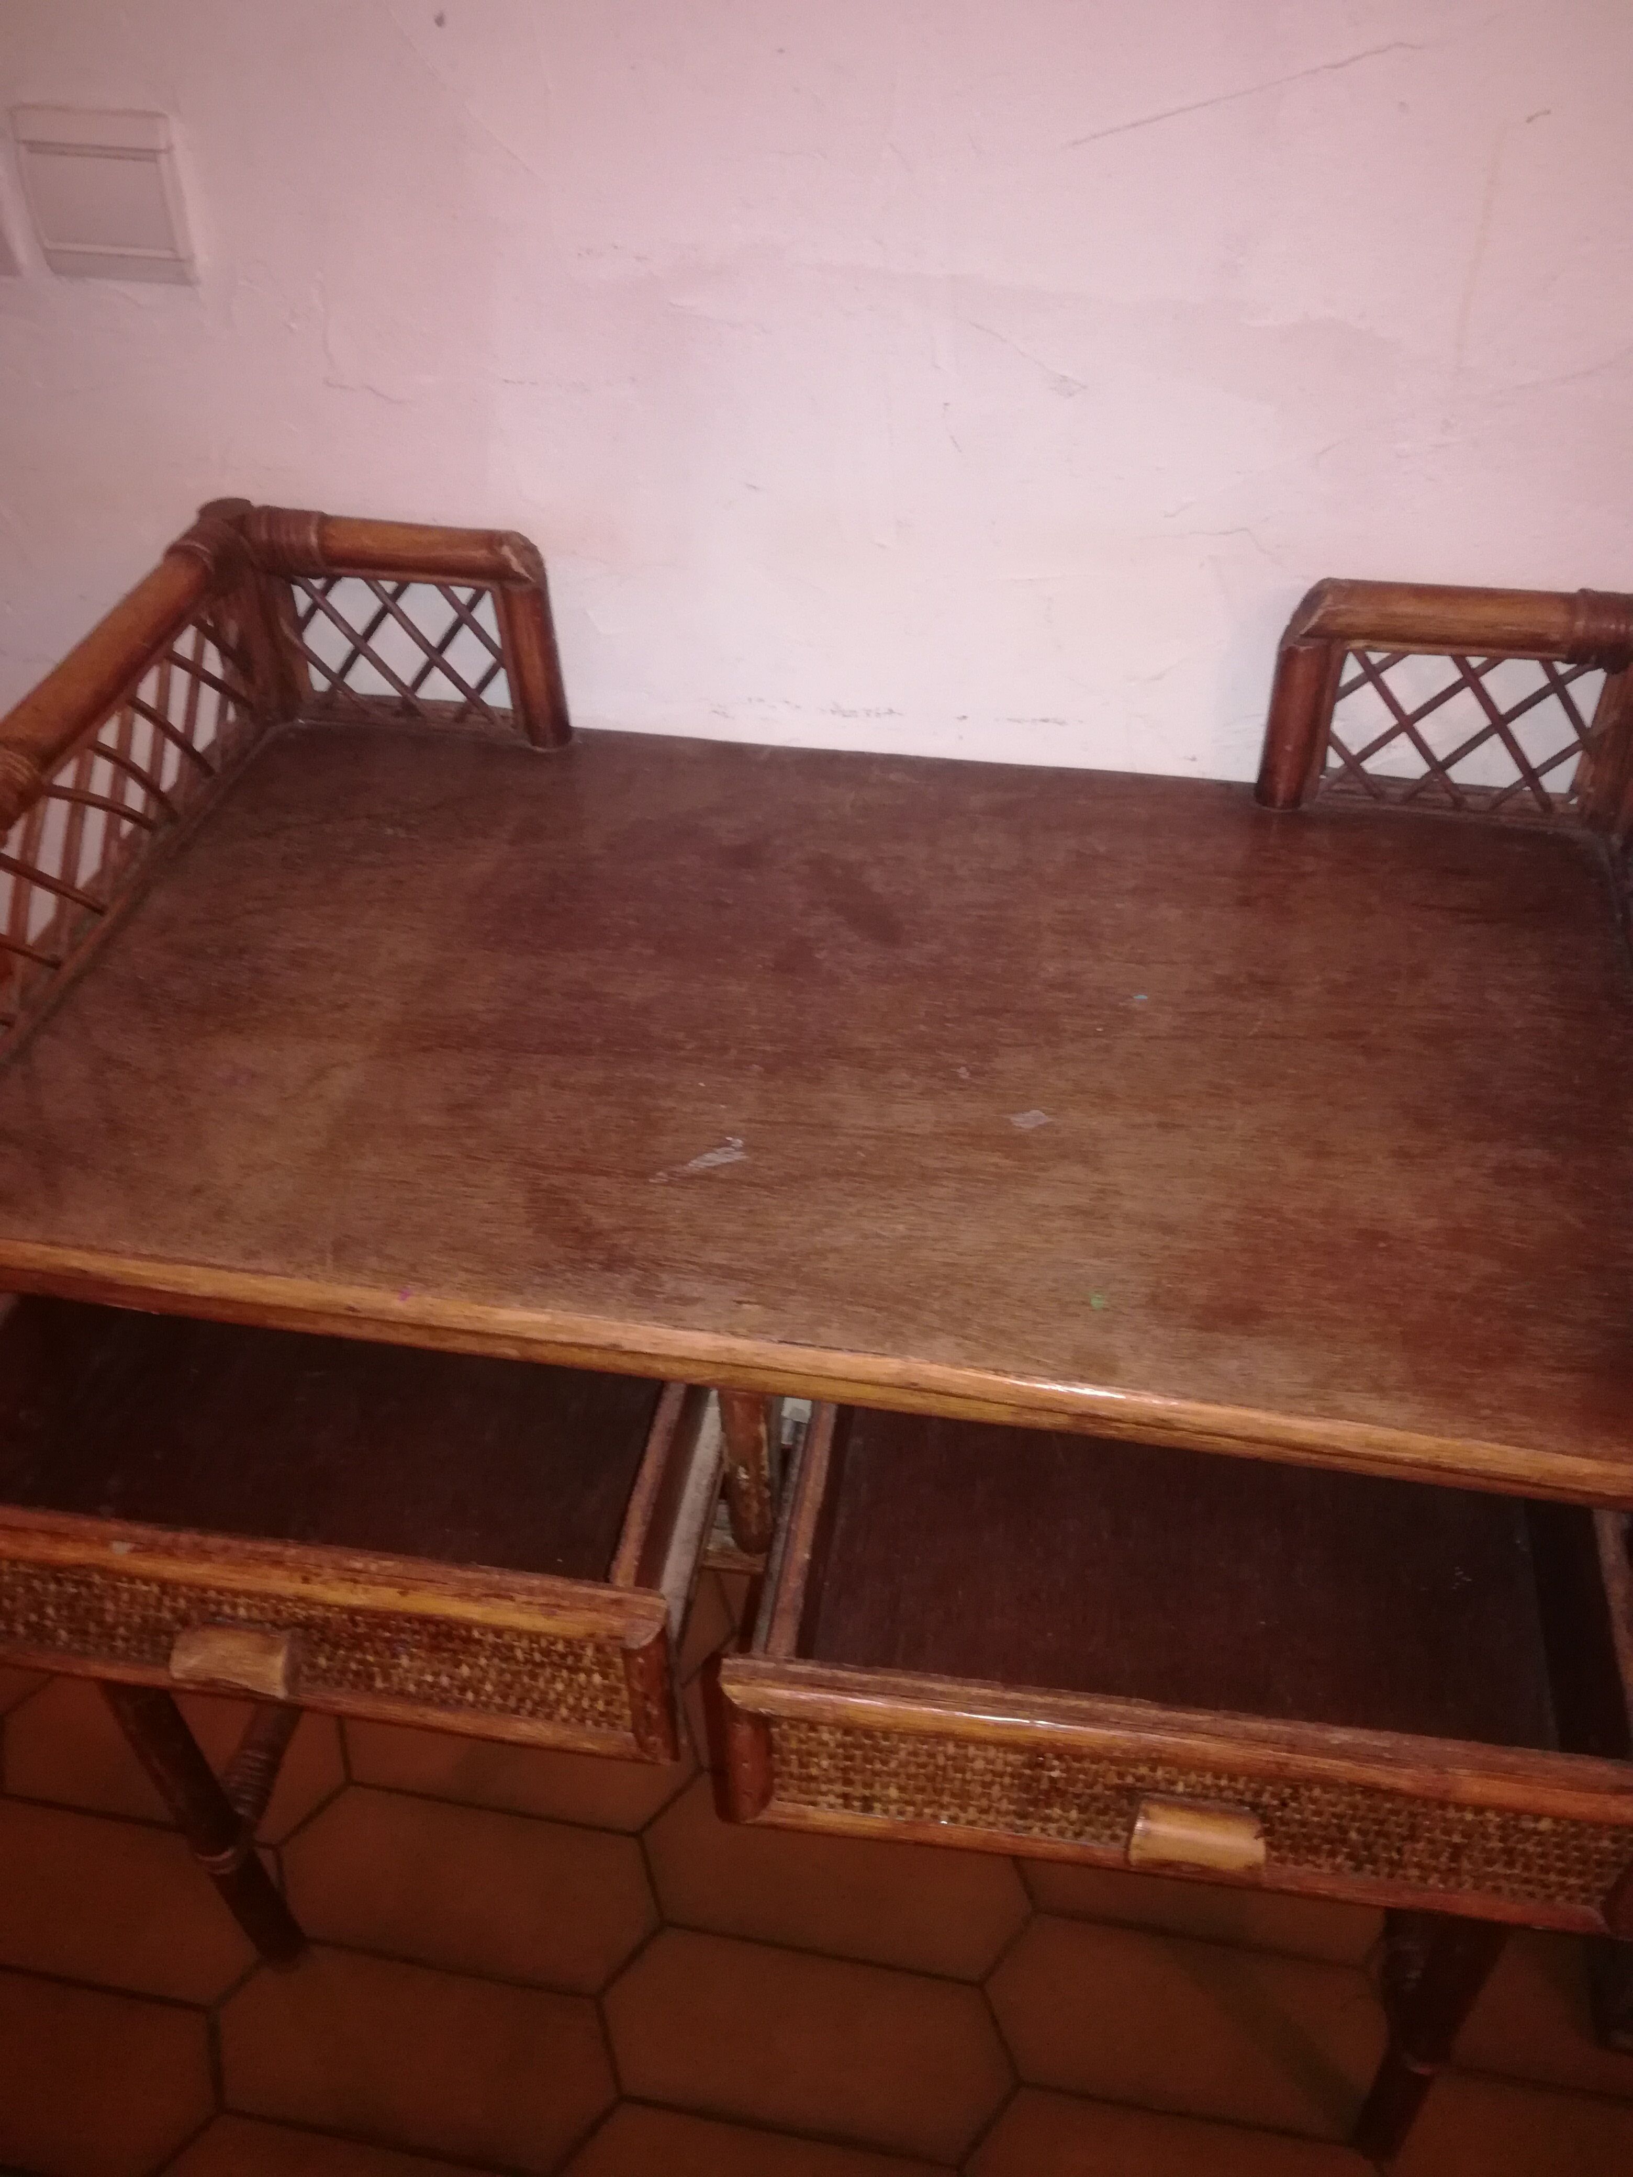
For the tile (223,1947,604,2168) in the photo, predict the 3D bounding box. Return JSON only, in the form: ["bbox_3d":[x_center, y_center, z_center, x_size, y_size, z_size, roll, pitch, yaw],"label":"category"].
[{"bbox_3d":[-0.282,0.679,1.193,0.299,0.010,0.114,5,43,7],"label":"tile"}]

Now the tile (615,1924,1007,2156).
[{"bbox_3d":[-0.007,0.671,1.194,0.299,0.010,0.114,5,43,7],"label":"tile"}]

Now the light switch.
[{"bbox_3d":[-0.351,-0.444,0.845,0.081,0.080,0.012,6,43,8],"label":"light switch"}]

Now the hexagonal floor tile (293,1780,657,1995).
[{"bbox_3d":[-0.260,0.601,1.278,0.299,0.010,0.114,5,43,7],"label":"hexagonal floor tile"}]

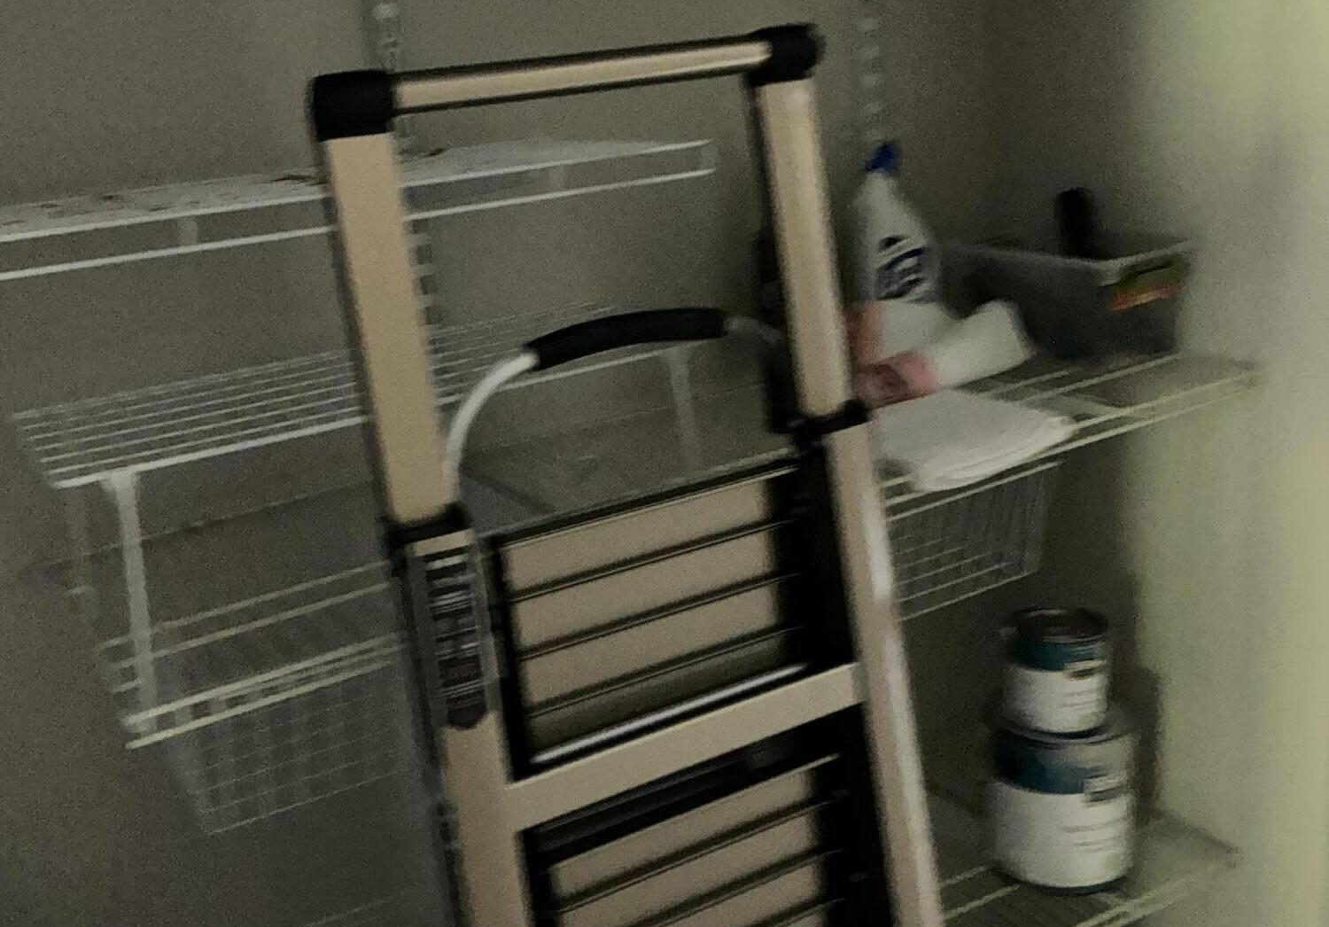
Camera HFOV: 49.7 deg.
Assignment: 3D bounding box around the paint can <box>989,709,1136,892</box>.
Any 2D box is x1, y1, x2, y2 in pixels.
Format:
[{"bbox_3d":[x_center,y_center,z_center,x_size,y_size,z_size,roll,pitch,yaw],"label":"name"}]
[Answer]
[{"bbox_3d":[0.477,0.384,1.714,0.168,0.192,0.168,-6,15,2],"label":"paint can"}]

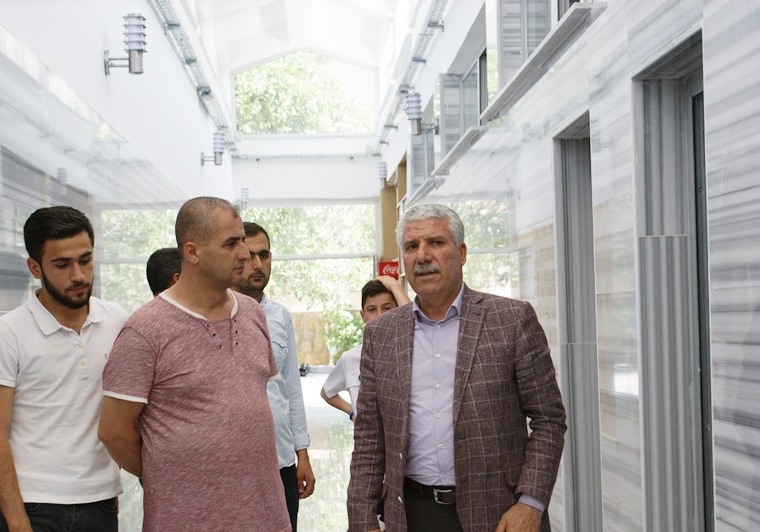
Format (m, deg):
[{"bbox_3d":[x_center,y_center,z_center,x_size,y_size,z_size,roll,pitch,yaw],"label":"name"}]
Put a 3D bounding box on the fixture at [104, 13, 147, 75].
[{"bbox_3d":[-1.231,-1.071,7.200,0.195,0.300,0.120,-2,-1,-2],"label":"fixture"}]

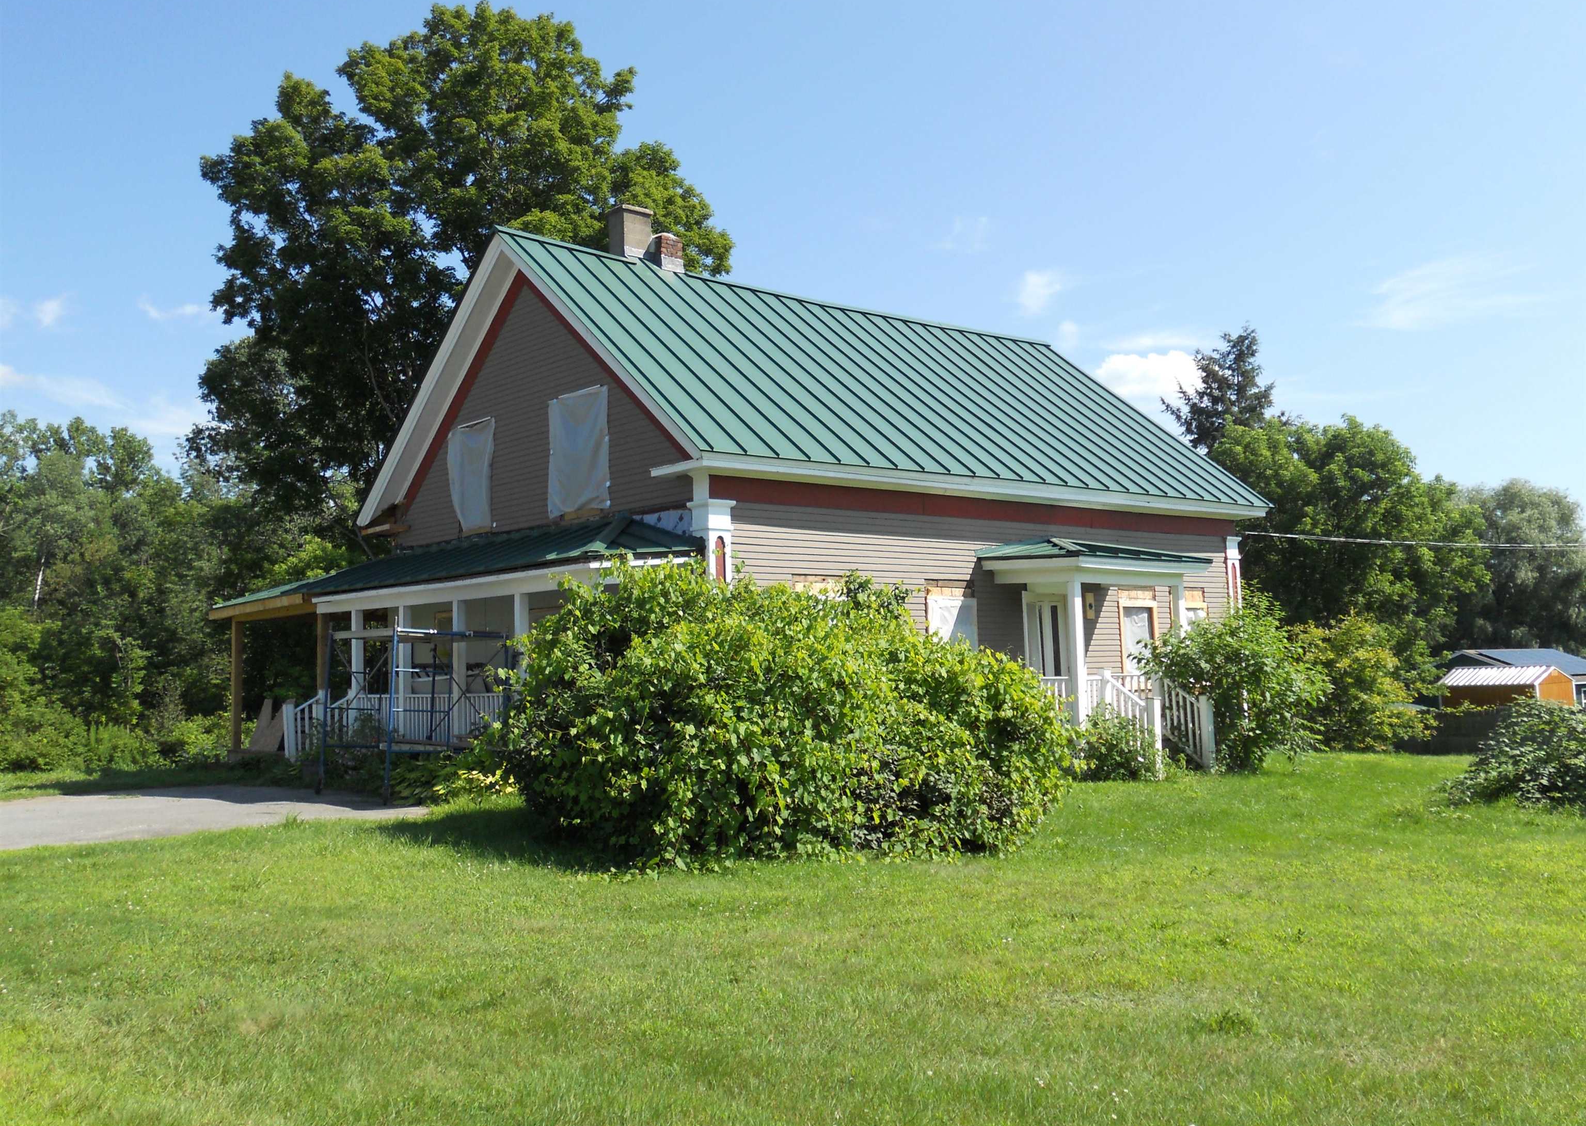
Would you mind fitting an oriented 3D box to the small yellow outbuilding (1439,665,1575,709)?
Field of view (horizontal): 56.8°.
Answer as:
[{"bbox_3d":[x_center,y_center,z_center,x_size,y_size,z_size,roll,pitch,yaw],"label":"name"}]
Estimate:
[{"bbox_3d":[25.400,5.083,52.168,2.500,2.600,3.700,1,-5,-34],"label":"small yellow outbuilding"}]

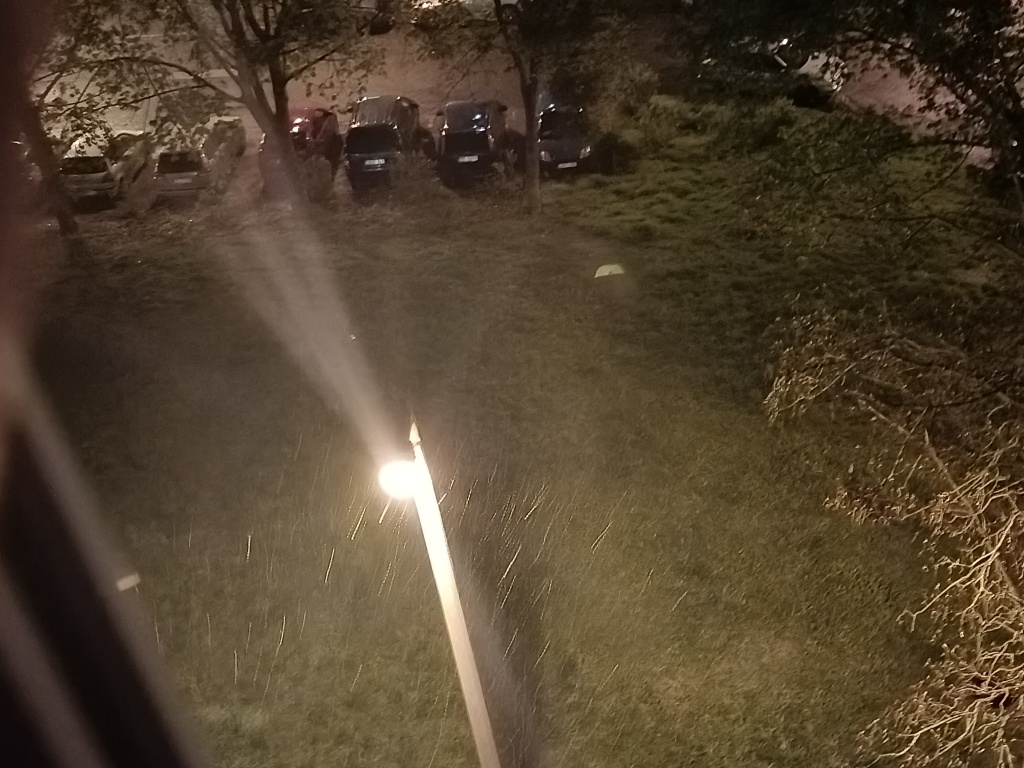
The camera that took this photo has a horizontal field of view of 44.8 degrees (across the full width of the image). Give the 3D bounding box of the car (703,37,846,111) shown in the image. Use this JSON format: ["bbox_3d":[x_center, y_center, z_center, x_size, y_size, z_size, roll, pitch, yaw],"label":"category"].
[{"bbox_3d":[7.897,-9.597,38.018,4.300,1.480,1.750,11,36,21],"label":"car"}]

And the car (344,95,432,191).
[{"bbox_3d":[-3.719,-7.231,35.642,1.740,1.620,4.300,-3,34,2],"label":"car"}]

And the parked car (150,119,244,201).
[{"bbox_3d":[-8.787,-6.626,35.451,1.700,1.450,4.100,0,34,6],"label":"parked car"}]

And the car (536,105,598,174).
[{"bbox_3d":[1.412,-7.223,35.196,1.660,1.460,3.950,-4,34,0],"label":"car"}]

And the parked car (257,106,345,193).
[{"bbox_3d":[-5.987,-6.912,35.523,1.700,1.500,4.100,-2,34,4],"label":"parked car"}]

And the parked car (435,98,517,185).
[{"bbox_3d":[-1.148,-7.200,35.164,1.740,1.780,4.150,-3,34,2],"label":"parked car"}]

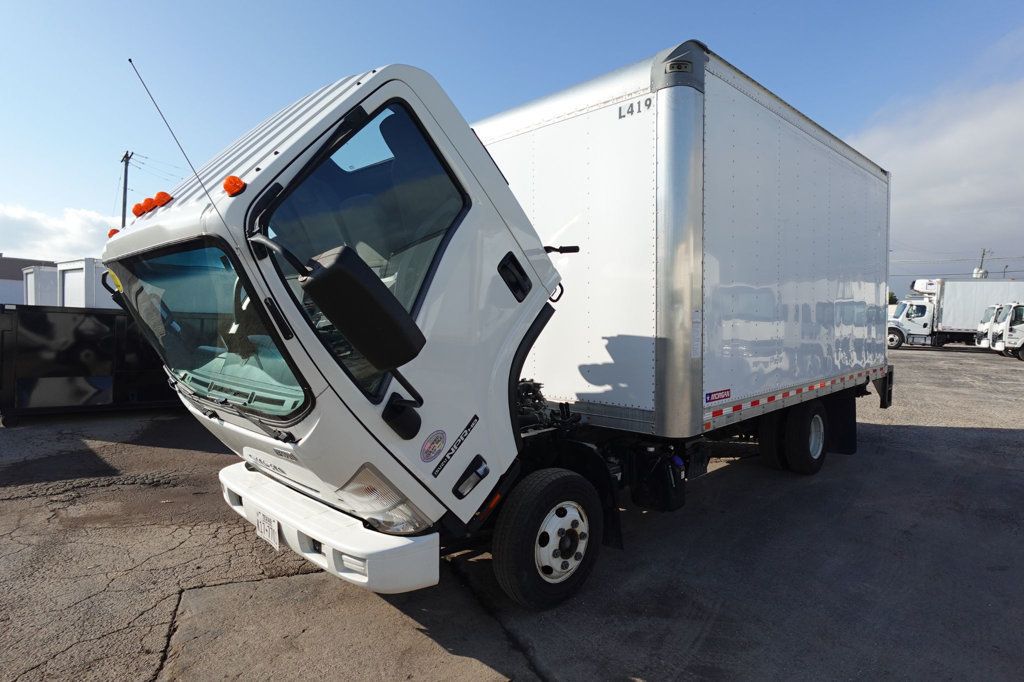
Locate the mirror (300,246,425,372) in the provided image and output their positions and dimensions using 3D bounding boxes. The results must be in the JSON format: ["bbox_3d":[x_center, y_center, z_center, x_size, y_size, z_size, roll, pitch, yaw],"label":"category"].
[{"bbox_3d":[-0.508,-0.102,1.984,0.180,0.440,0.125,-16,36,29],"label":"mirror"}]

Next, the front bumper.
[{"bbox_3d":[-1.116,0.953,3.097,0.350,0.270,1.960,-3,3,-44],"label":"front bumper"}]

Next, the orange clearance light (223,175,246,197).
[{"bbox_3d":[-1.019,-0.572,2.078,0.080,0.055,0.090,2,47,46],"label":"orange clearance light"}]

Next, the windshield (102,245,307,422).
[{"bbox_3d":[-1.525,-0.047,2.663,1.860,0.790,0.130,2,27,46],"label":"windshield"}]

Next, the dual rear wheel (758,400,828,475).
[{"bbox_3d":[2.908,0.956,5.860,0.765,0.765,0.480,-3,3,-44],"label":"dual rear wheel"}]

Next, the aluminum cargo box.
[{"bbox_3d":[1.976,-0.736,6.076,4.940,2.460,2.440,-3,3,-44],"label":"aluminum cargo box"}]

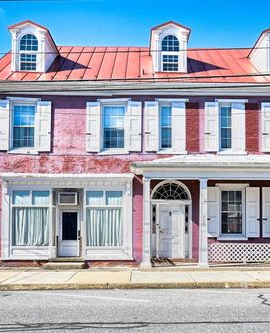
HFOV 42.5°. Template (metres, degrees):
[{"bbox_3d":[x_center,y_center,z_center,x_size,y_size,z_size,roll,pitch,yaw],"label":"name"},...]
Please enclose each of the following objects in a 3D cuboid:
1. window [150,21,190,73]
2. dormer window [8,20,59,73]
[{"bbox_3d":[1.415,-4.858,15.296,1.677,2.156,2.300,0,-1,-2],"label":"window"},{"bbox_3d":[-4.301,-4.811,15.131,1.638,2.110,2.300,0,-1,-2],"label":"dormer window"}]

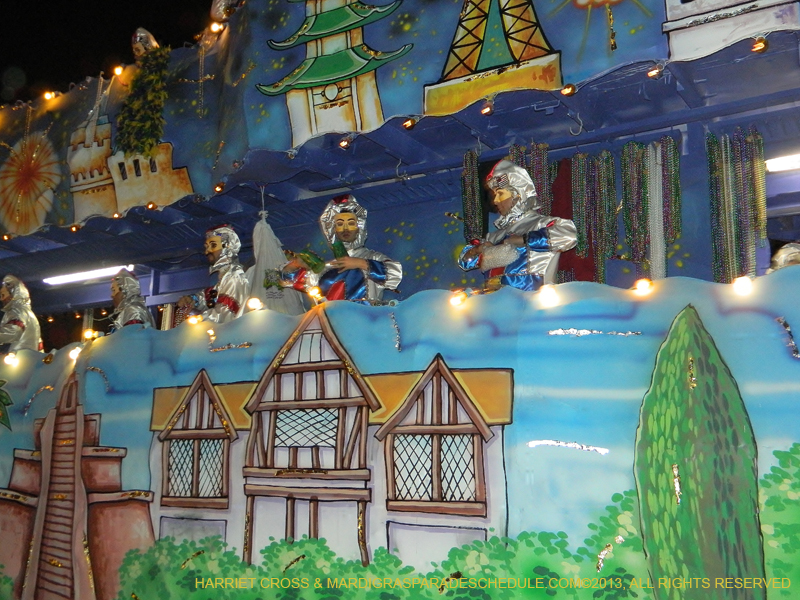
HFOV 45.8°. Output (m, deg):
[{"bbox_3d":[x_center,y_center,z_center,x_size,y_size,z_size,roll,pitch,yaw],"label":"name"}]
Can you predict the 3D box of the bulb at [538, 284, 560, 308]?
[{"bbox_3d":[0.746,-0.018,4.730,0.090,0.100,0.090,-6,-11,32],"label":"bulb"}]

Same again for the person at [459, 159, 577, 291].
[{"bbox_3d":[0.660,0.054,5.183,0.470,1.720,0.580,6,-11,-32],"label":"person"}]

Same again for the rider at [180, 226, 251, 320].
[{"bbox_3d":[-1.301,0.322,6.472,0.480,1.720,0.520,5,-10,-26],"label":"rider"}]

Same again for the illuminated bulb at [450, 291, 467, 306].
[{"bbox_3d":[0.309,-0.008,5.012,0.080,0.080,0.080,0,-9,0],"label":"illuminated bulb"}]

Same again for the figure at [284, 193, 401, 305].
[{"bbox_3d":[-0.362,0.184,5.825,0.700,1.720,0.450,-1,-9,8],"label":"figure"}]

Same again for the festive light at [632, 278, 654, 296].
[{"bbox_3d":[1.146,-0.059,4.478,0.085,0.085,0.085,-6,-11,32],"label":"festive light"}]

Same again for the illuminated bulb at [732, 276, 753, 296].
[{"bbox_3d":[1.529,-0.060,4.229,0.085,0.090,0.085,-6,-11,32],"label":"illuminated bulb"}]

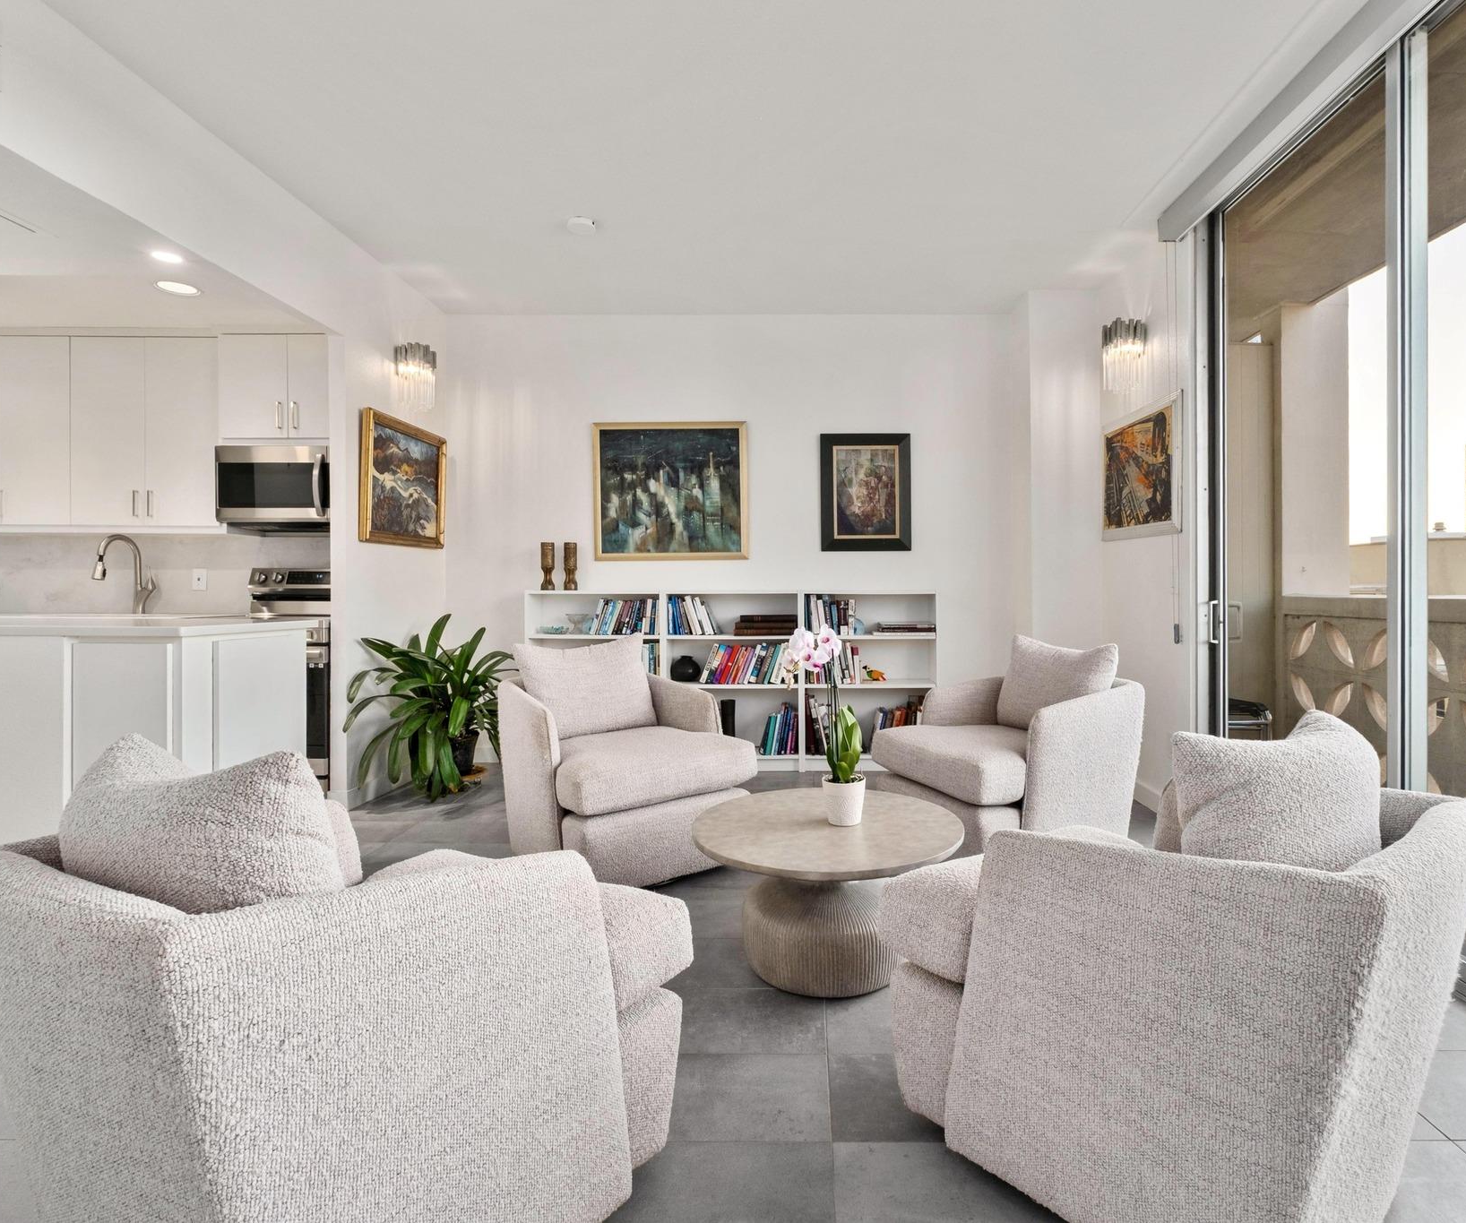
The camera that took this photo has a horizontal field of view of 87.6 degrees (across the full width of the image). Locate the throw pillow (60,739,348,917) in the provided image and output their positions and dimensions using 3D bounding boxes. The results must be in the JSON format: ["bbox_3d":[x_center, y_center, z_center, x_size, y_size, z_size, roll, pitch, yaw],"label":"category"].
[{"bbox_3d":[-0.766,0.368,1.140,0.500,0.390,0.190,0,11,30],"label":"throw pillow"}]

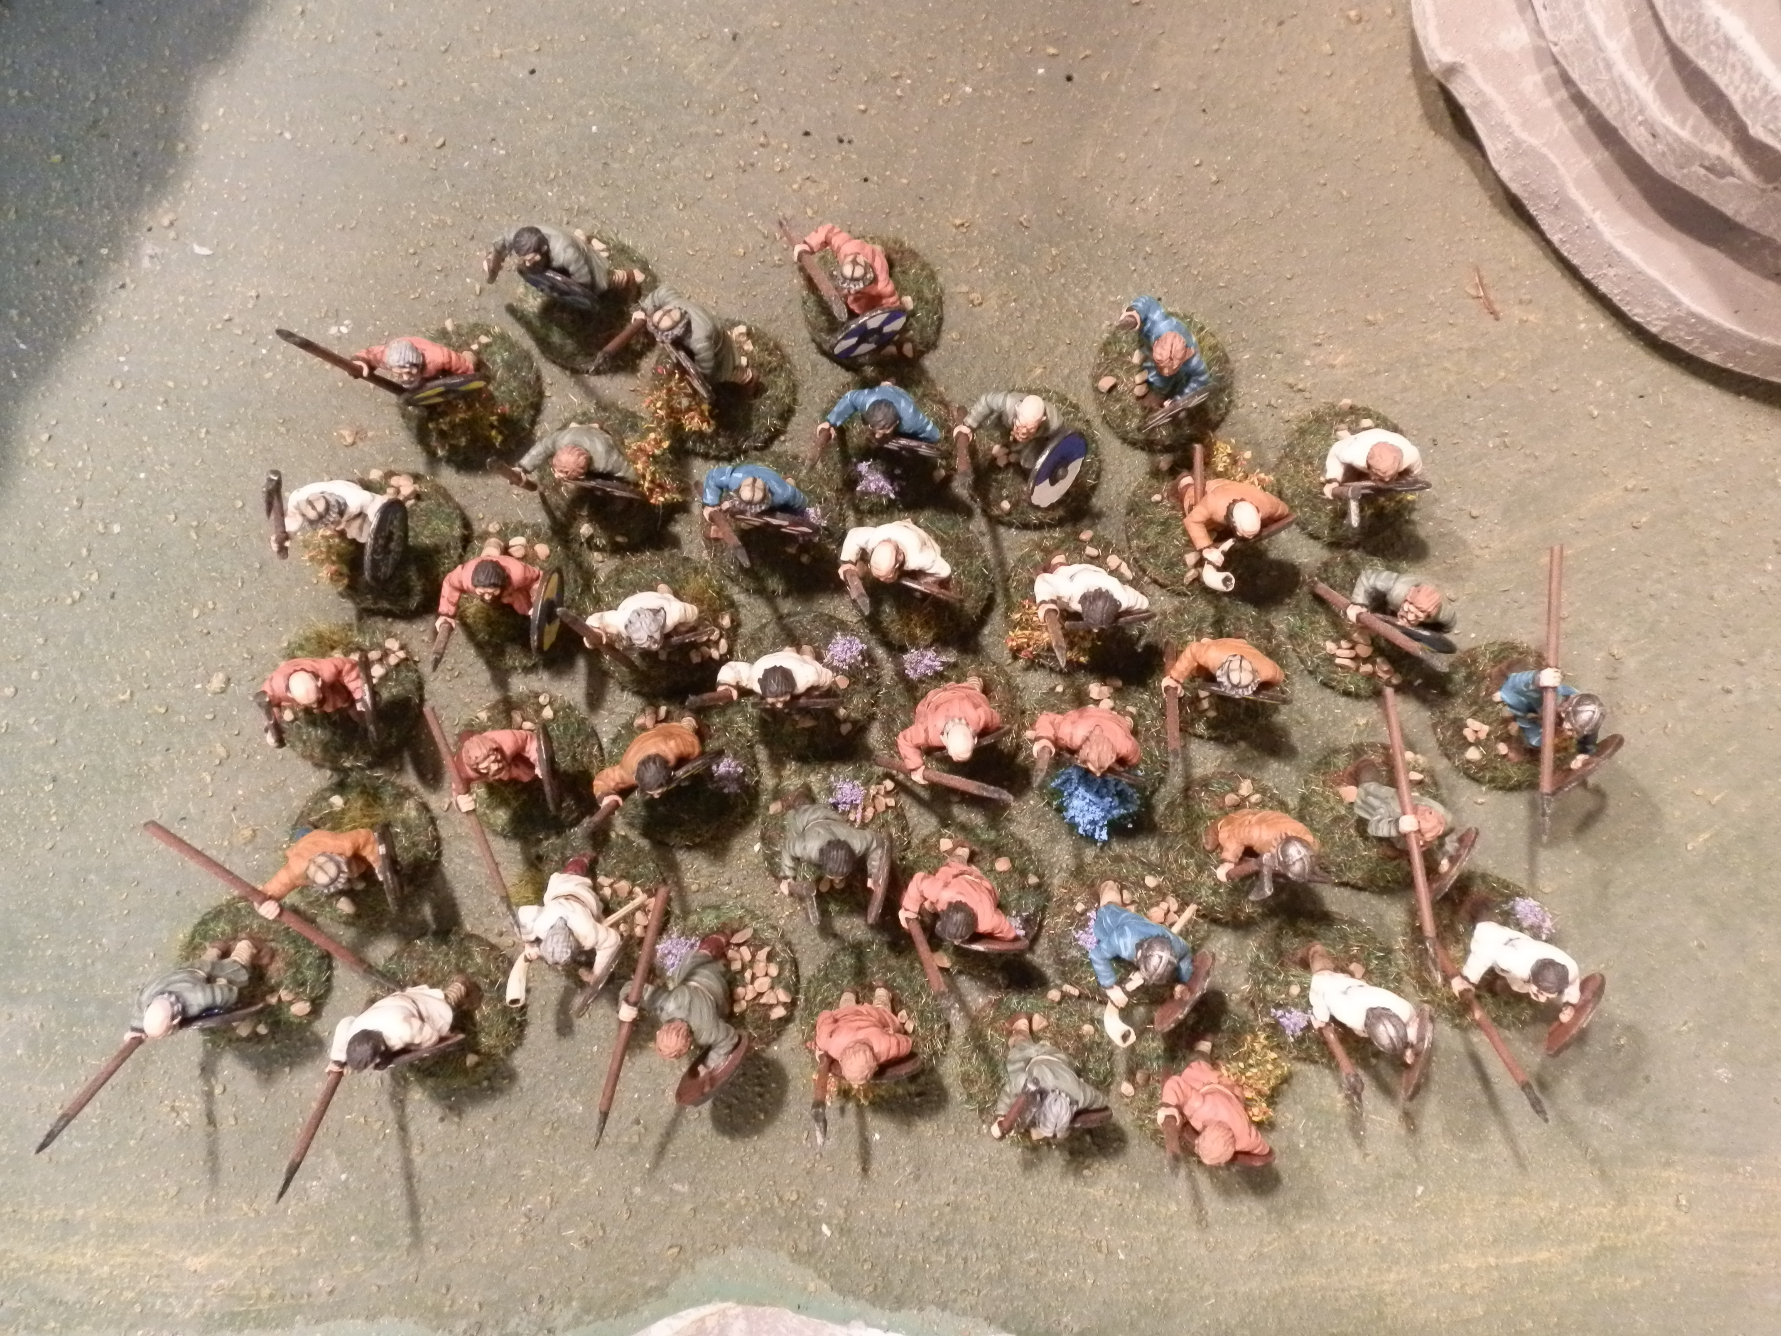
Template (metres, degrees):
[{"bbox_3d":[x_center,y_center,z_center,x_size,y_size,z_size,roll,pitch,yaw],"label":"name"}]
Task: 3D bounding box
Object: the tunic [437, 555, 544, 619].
[{"bbox_3d":[-0.066,-0.013,0.238,0.015,0.015,0.010,-2,89,1],"label":"tunic"}]

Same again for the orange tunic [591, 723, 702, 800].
[{"bbox_3d":[-0.039,0.015,0.235,0.017,0.015,0.011,-18,84,-2],"label":"orange tunic"}]

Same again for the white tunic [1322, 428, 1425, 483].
[{"bbox_3d":[0.079,-0.034,0.238,0.015,0.013,0.010,0,83,0],"label":"white tunic"}]

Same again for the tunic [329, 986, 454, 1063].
[{"bbox_3d":[-0.082,0.058,0.237,0.017,0.015,0.009,14,89,1],"label":"tunic"}]

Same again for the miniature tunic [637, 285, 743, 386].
[{"bbox_3d":[-0.033,-0.055,0.238,0.015,0.015,0.010,43,90,2],"label":"miniature tunic"}]

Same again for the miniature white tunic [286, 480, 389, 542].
[{"bbox_3d":[-0.090,-0.025,0.237,0.015,0.013,0.010,-9,83,-1],"label":"miniature white tunic"}]

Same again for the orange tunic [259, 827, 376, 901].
[{"bbox_3d":[-0.091,0.031,0.234,0.017,0.015,0.010,-13,84,-1],"label":"orange tunic"}]

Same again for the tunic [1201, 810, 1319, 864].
[{"bbox_3d":[0.058,0.027,0.230,0.017,0.013,0.010,7,83,1],"label":"tunic"}]

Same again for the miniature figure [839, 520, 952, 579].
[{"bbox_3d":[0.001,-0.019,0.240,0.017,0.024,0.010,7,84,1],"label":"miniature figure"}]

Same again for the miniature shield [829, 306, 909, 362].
[{"bbox_3d":[-0.003,-0.056,0.242,0.015,0.015,0.003,-28,84,-3],"label":"miniature shield"}]

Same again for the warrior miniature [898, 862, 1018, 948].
[{"bbox_3d":[0.011,0.038,0.231,0.019,0.029,0.015,11,83,1],"label":"warrior miniature"}]

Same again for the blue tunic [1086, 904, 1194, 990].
[{"bbox_3d":[0.041,0.045,0.235,0.016,0.015,0.011,0,89,1],"label":"blue tunic"}]

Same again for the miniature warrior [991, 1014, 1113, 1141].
[{"bbox_3d":[0.025,0.066,0.232,0.018,0.028,0.016,-5,84,-1],"label":"miniature warrior"}]

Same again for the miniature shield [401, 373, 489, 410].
[{"bbox_3d":[-0.075,-0.047,0.244,0.015,0.015,0.003,-19,92,-2],"label":"miniature shield"}]

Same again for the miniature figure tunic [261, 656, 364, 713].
[{"bbox_3d":[-0.093,0.003,0.236,0.016,0.015,0.009,-5,84,-1],"label":"miniature figure tunic"}]

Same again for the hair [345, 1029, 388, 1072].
[{"bbox_3d":[-0.078,0.057,0.216,0.006,0.006,0.006,14,83,2],"label":"hair"}]

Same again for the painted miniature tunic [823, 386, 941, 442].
[{"bbox_3d":[-0.001,-0.042,0.237,0.019,0.015,0.008,6,89,1],"label":"painted miniature tunic"}]

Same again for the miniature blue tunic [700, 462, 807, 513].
[{"bbox_3d":[-0.023,-0.029,0.240,0.016,0.015,0.009,6,84,1],"label":"miniature blue tunic"}]

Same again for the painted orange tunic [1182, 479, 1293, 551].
[{"bbox_3d":[0.057,-0.025,0.236,0.016,0.015,0.010,-9,89,1],"label":"painted orange tunic"}]

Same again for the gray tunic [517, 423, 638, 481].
[{"bbox_3d":[-0.052,-0.036,0.238,0.017,0.015,0.008,12,89,1],"label":"gray tunic"}]

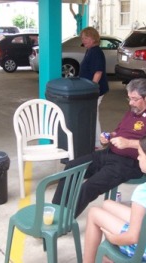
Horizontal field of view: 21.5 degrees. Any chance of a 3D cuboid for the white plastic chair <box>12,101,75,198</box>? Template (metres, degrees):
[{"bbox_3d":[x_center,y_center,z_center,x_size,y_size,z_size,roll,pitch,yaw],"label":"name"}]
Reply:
[{"bbox_3d":[-0.312,0.159,3.879,0.560,0.880,0.590,-2,15,-12],"label":"white plastic chair"}]

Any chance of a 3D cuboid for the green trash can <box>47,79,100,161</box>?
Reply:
[{"bbox_3d":[0.002,-0.144,4.791,0.540,1.030,0.540,-8,17,-31],"label":"green trash can"}]

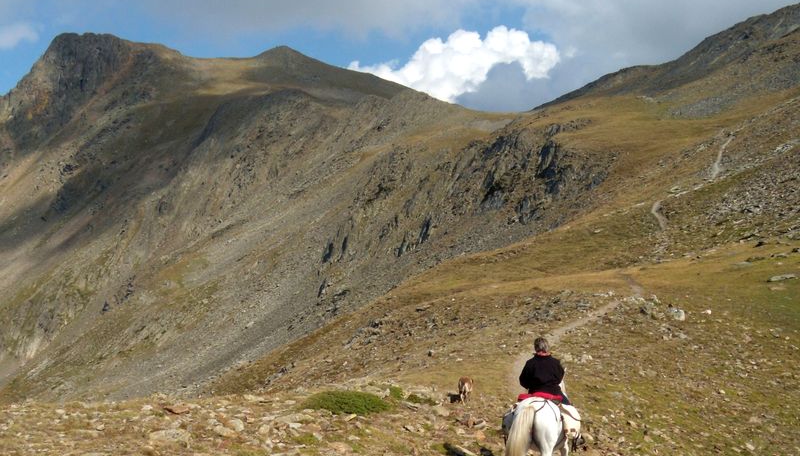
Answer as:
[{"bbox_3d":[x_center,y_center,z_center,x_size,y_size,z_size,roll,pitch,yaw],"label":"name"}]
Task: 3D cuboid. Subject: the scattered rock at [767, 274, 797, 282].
[{"bbox_3d":[20.175,2.671,44.000,1.450,0.350,0.950,-1,-2,17],"label":"scattered rock"}]

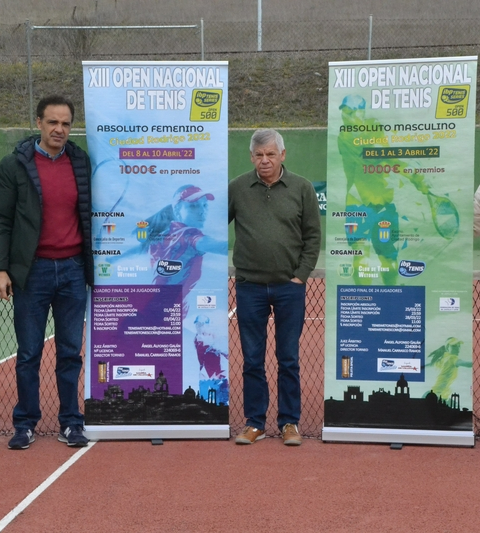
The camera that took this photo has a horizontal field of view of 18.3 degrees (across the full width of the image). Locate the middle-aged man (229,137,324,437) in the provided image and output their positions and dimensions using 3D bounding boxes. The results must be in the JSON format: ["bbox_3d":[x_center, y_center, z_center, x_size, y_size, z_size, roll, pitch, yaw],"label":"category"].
[{"bbox_3d":[0.167,0.107,8.103,0.570,1.704,0.360,0,4,4],"label":"middle-aged man"}]

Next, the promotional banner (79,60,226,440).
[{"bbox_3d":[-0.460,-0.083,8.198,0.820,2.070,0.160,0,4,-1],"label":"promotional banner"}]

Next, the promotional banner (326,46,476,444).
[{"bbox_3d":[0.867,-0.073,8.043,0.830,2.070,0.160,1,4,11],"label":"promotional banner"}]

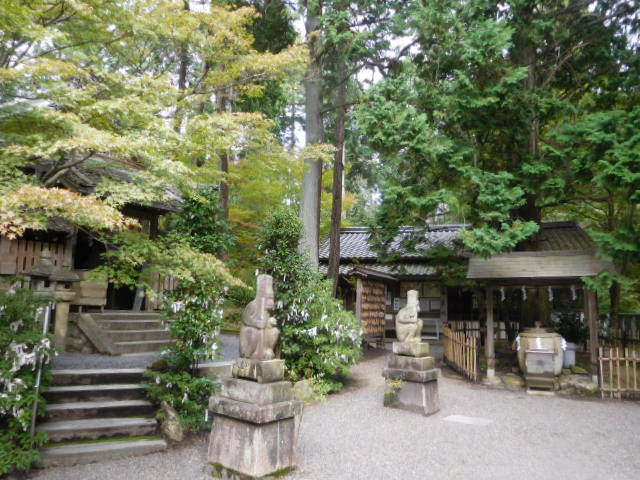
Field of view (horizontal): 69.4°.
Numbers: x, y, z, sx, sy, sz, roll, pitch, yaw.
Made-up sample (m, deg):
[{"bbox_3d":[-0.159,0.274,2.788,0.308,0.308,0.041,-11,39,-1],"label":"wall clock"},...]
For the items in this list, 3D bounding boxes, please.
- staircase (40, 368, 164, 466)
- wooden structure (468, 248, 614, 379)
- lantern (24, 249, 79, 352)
[{"bbox_3d":[-2.392,1.919,5.198,1.239,0.675,1.553,4,-9,-20],"label":"staircase"},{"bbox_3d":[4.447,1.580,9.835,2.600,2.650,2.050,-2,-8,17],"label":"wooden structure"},{"bbox_3d":[-4.286,1.003,7.525,0.700,1.620,0.680,3,-8,-17],"label":"lantern"}]

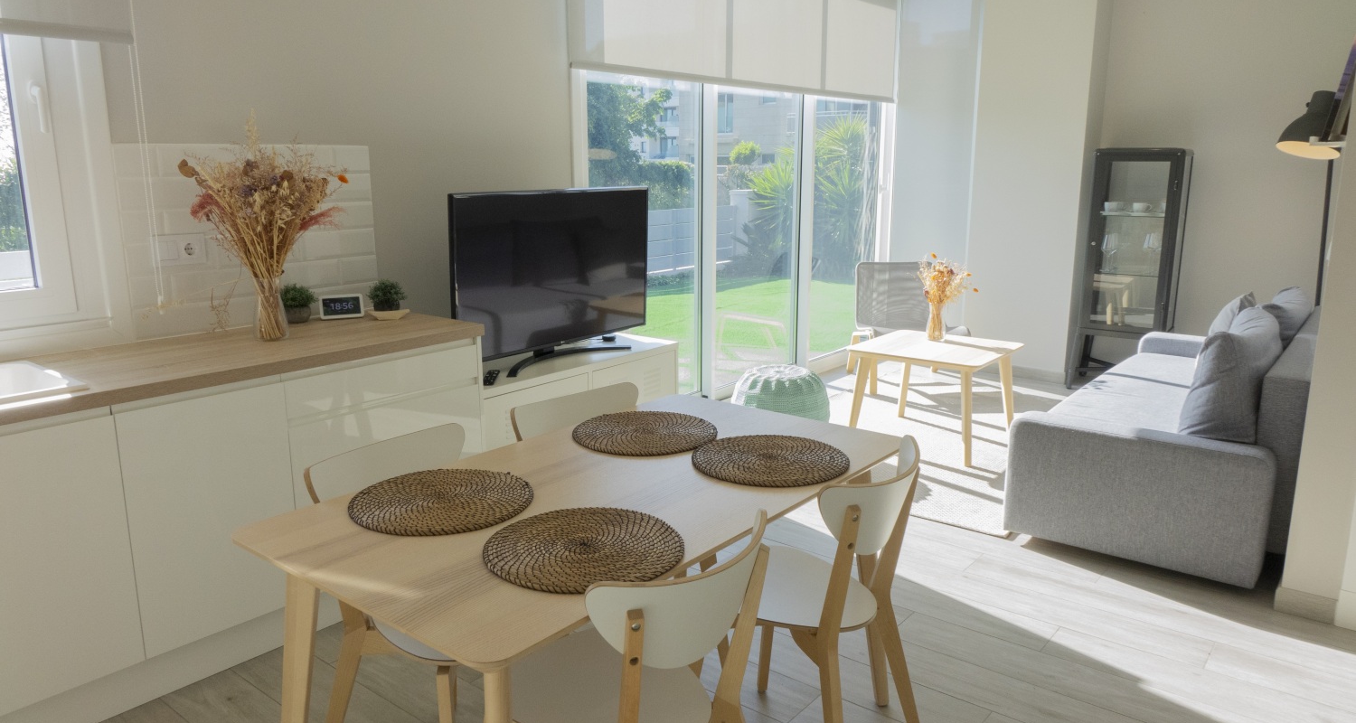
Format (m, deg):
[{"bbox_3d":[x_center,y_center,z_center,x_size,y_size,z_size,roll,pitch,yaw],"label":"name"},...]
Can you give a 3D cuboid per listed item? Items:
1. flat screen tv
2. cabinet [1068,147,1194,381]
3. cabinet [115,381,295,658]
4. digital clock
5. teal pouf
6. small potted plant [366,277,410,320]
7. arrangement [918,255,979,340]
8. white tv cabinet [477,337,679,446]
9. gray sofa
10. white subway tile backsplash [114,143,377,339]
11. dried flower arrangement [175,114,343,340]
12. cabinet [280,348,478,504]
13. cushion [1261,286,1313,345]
[{"bbox_3d":[-0.486,-0.369,3.839,0.220,0.700,1.120,9,15,36],"label":"flat screen tv"},{"bbox_3d":[2.877,-0.559,5.732,0.560,1.500,0.460,9,15,38],"label":"cabinet"},{"bbox_3d":[-1.510,0.384,2.704,0.580,0.695,0.450,9,15,38],"label":"cabinet"},{"bbox_3d":[-1.235,-0.204,3.319,0.148,0.086,0.072,-7,14,-29],"label":"digital clock"},{"bbox_3d":[0.527,0.245,4.698,0.520,0.390,0.520,0,12,0],"label":"teal pouf"},{"bbox_3d":[-1.067,-0.235,3.322,0.135,0.150,0.145,9,15,38],"label":"small potted plant"},{"bbox_3d":[1.466,-0.352,4.904,0.280,0.465,0.310,9,15,38],"label":"arrangement"},{"bbox_3d":[-0.517,0.297,3.907,0.400,0.630,1.190,9,15,37],"label":"white tv cabinet"},{"bbox_3d":[2.279,0.202,3.974,0.895,0.770,2.095,9,15,38],"label":"gray sofa"},{"bbox_3d":[-1.439,-0.432,3.121,0.020,0.613,0.885,9,15,38],"label":"white subway tile backsplash"},{"bbox_3d":[-1.353,-0.423,2.874,0.460,0.710,0.490,9,15,38],"label":"dried flower arrangement"},{"bbox_3d":[-1.144,0.287,3.143,0.580,0.695,0.710,9,15,38],"label":"cabinet"},{"bbox_3d":[2.570,-0.056,3.946,0.180,0.480,0.500,23,24,34],"label":"cushion"}]

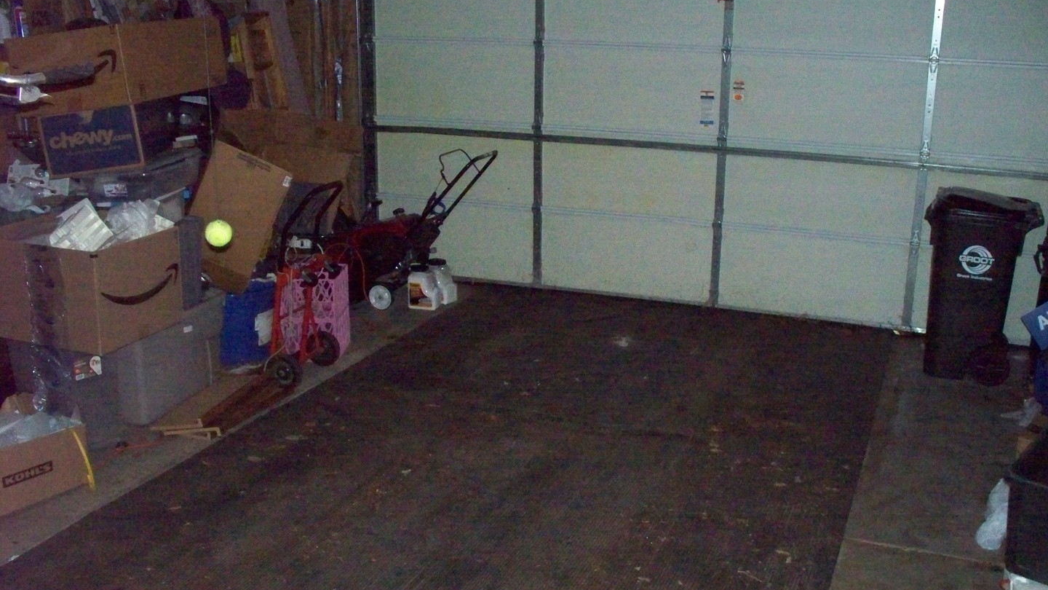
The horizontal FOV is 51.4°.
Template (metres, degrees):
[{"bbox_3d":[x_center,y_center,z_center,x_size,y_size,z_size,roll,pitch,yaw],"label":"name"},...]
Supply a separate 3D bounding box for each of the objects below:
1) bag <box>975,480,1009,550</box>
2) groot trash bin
[{"bbox_3d":[1.775,0.805,4.075,0.200,0.170,0.310,7,18,22],"label":"bag"},{"bbox_3d":[2.365,-0.077,5.710,0.585,0.980,0.490,8,19,24],"label":"groot trash bin"}]

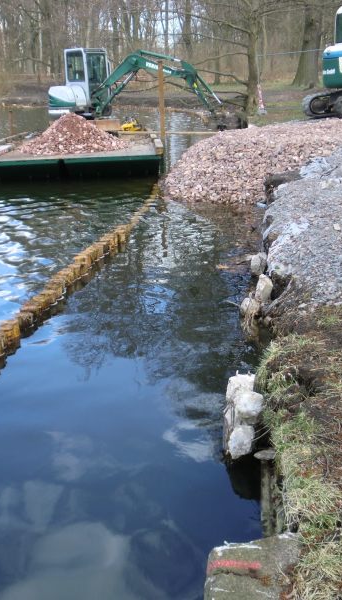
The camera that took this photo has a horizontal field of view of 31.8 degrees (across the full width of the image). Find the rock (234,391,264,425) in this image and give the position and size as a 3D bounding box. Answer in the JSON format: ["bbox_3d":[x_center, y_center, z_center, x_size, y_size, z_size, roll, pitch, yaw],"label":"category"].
[{"bbox_3d":[0.435,0.596,3.330,0.155,0.165,0.160,-1,21,0],"label":"rock"}]

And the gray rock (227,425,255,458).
[{"bbox_3d":[0.381,0.765,3.250,0.150,0.175,0.155,-1,21,0],"label":"gray rock"}]

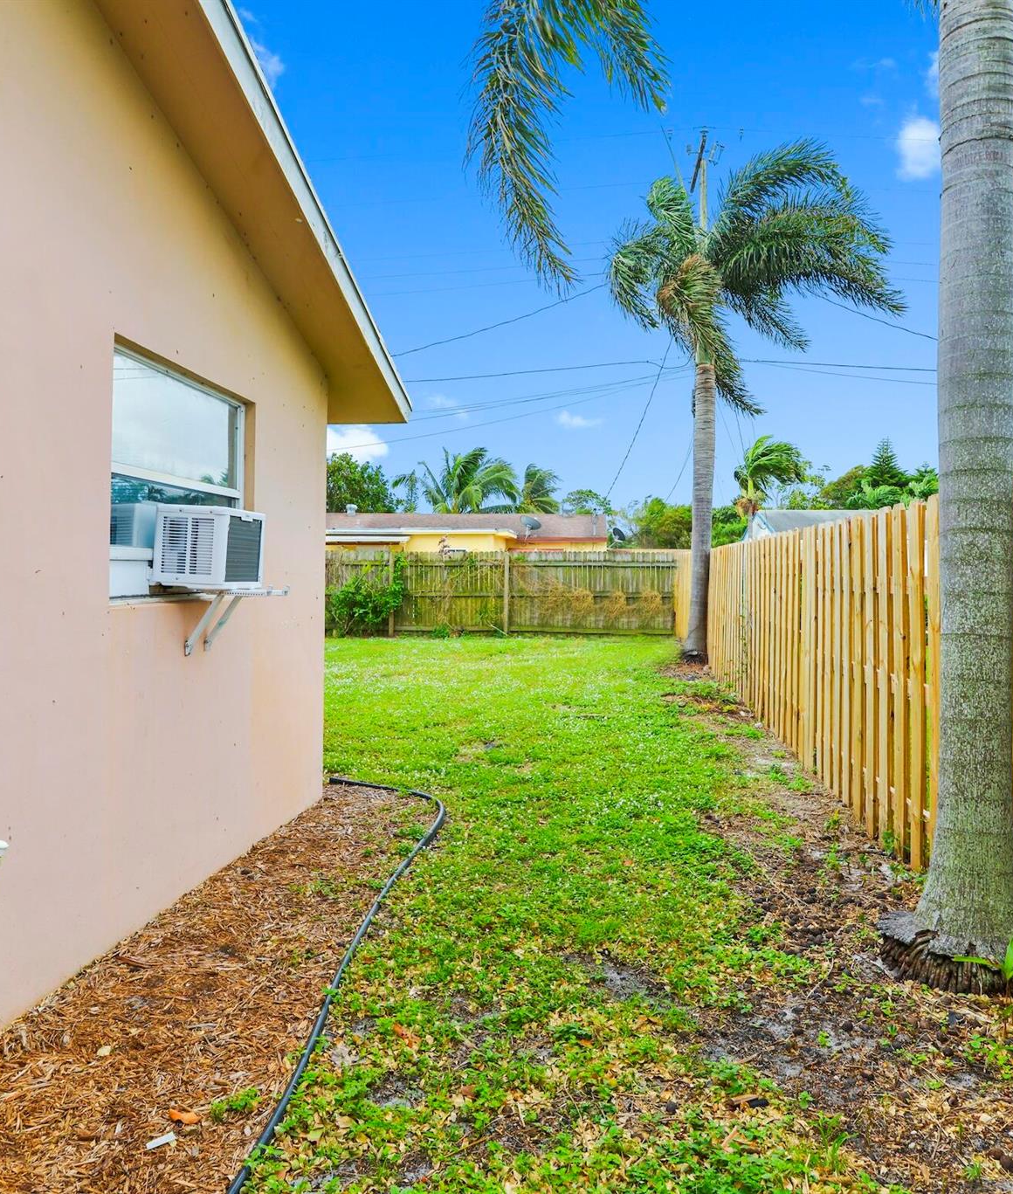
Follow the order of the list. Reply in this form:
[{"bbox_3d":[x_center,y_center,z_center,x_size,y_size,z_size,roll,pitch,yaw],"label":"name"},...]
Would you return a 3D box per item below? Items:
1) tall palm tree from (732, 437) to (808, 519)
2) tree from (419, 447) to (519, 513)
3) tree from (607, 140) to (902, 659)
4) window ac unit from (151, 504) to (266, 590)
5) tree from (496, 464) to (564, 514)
[{"bbox_3d":[7.049,-1.744,24.000,2.000,5.250,2.000,1,1,0],"label":"tall palm tree"},{"bbox_3d":[-1.856,-3.541,44.000,4.900,7.700,4.700,1,1,0],"label":"tree"},{"bbox_3d":[3.633,-2.886,13.100,4.200,7.590,3.900,1,1,0],"label":"tree"},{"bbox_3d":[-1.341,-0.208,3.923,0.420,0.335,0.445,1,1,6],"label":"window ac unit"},{"bbox_3d":[1.019,-3.234,45.000,3.700,6.960,3.700,1,1,0],"label":"tree"}]

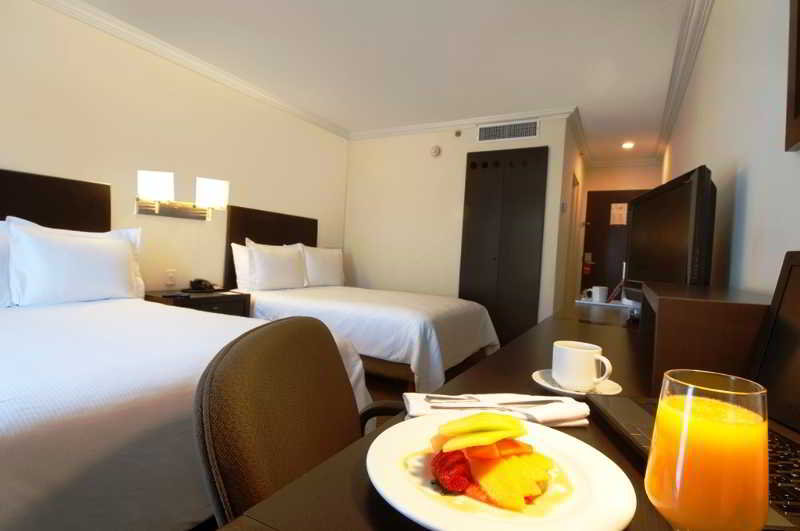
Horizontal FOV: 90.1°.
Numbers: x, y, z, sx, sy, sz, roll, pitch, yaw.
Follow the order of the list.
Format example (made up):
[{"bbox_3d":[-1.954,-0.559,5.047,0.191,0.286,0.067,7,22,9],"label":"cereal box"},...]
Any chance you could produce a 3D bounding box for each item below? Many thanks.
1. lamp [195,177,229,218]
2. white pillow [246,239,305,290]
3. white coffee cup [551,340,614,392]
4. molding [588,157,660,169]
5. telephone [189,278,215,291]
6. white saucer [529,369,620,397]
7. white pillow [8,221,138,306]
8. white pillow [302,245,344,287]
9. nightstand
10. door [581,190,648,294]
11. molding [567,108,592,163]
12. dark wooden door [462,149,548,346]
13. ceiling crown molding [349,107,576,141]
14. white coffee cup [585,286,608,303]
[{"bbox_3d":[-1.585,-0.549,3.329,0.290,0.350,0.260,4,2,30],"label":"lamp"},{"bbox_3d":[-1.195,0.002,3.888,0.180,0.470,0.690,-8,-4,30],"label":"white pillow"},{"bbox_3d":[0.316,0.177,0.697,0.097,0.073,0.079,4,2,22],"label":"white coffee cup"},{"bbox_3d":[3.193,-1.482,5.705,0.945,0.080,0.090,4,2,30],"label":"molding"},{"bbox_3d":[-1.655,0.162,3.324,0.190,0.100,0.200,4,2,30],"label":"telephone"},{"bbox_3d":[0.319,0.215,0.727,0.150,0.022,0.150,4,2,30],"label":"white saucer"},{"bbox_3d":[-2.039,0.000,2.575,0.170,0.470,0.670,-13,-6,29],"label":"white pillow"},{"bbox_3d":[-0.873,0.019,4.513,0.180,0.460,0.680,-8,-4,30],"label":"white pillow"},{"bbox_3d":[-1.663,0.508,3.190,0.490,0.580,0.680,4,2,30],"label":"nightstand"},{"bbox_3d":[3.152,-0.068,5.801,0.897,2.032,0.050,4,2,30],"label":"door"},{"bbox_3d":[2.255,-1.507,4.929,0.090,0.080,2.400,4,2,30],"label":"molding"},{"bbox_3d":[1.084,-0.178,4.334,0.876,2.123,0.050,4,2,30],"label":"dark wooden door"},{"bbox_3d":[0.531,-1.592,4.588,2.745,0.080,0.090,4,2,30],"label":"ceiling crown molding"},{"bbox_3d":[1.045,0.155,2.120,0.112,0.079,0.081,3,2,6],"label":"white coffee cup"}]

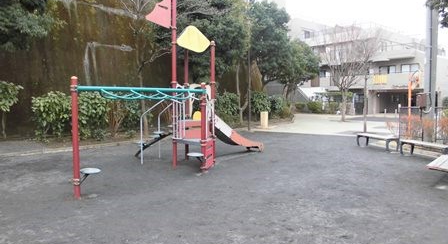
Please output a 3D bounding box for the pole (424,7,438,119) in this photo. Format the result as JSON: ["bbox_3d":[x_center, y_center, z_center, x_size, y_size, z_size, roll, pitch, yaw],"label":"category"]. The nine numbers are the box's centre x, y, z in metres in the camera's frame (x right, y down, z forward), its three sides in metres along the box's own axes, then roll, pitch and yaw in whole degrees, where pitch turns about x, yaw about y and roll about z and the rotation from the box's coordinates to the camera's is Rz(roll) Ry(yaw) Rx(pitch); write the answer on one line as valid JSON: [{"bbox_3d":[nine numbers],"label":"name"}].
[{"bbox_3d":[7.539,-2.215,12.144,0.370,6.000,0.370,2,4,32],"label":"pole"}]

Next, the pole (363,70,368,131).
[{"bbox_3d":[6.884,-0.927,16.326,0.130,2.952,0.130,1,4,23],"label":"pole"}]

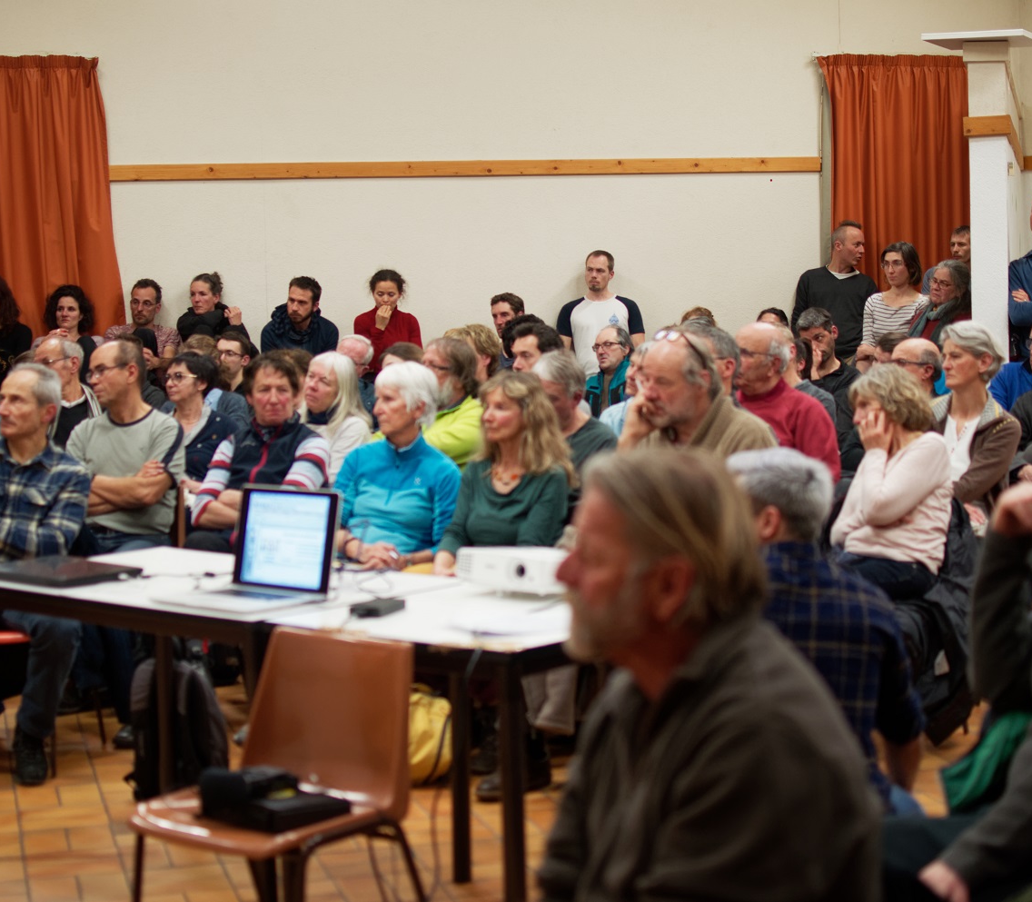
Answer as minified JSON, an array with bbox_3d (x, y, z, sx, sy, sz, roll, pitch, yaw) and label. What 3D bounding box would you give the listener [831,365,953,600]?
[{"bbox_3d":[1.149,0.346,6.404,0.850,1.248,0.500,-3,6,-25],"label":"listener"}]

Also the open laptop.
[{"bbox_3d":[-0.646,0.232,4.680,0.356,0.255,0.295,3,7,43],"label":"open laptop"}]

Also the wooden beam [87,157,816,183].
[{"bbox_3d":[-0.190,-1.529,10.645,4.038,0.082,0.030,-3,5,-16],"label":"wooden beam"}]

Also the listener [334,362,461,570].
[{"bbox_3d":[-0.424,0.361,6.250,0.500,1.277,0.800,1,5,22],"label":"listener"}]

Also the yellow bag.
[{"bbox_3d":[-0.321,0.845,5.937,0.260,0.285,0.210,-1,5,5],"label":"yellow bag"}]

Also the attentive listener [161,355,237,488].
[{"bbox_3d":[-1.349,0.242,7.634,0.500,1.234,0.800,1,6,30],"label":"attentive listener"}]

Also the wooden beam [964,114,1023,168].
[{"bbox_3d":[2.365,-1.484,9.637,0.193,0.080,3.121,1,5,15],"label":"wooden beam"}]

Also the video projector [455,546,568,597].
[{"bbox_3d":[0.047,0.302,4.950,0.310,0.105,0.230,3,6,38],"label":"video projector"}]

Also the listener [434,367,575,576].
[{"bbox_3d":[-0.061,0.369,6.019,0.480,1.220,0.780,1,5,22],"label":"listener"}]

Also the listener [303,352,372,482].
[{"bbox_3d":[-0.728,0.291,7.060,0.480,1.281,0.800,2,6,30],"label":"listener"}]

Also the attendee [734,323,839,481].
[{"bbox_3d":[0.822,0.238,6.959,0.800,1.372,0.520,-4,6,-37],"label":"attendee"}]

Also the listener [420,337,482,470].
[{"bbox_3d":[-0.381,0.234,7.160,0.520,1.282,0.800,3,7,42],"label":"listener"}]

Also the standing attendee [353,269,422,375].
[{"bbox_3d":[-0.664,-0.167,10.469,0.430,1.600,0.340,-1,5,0],"label":"standing attendee"}]

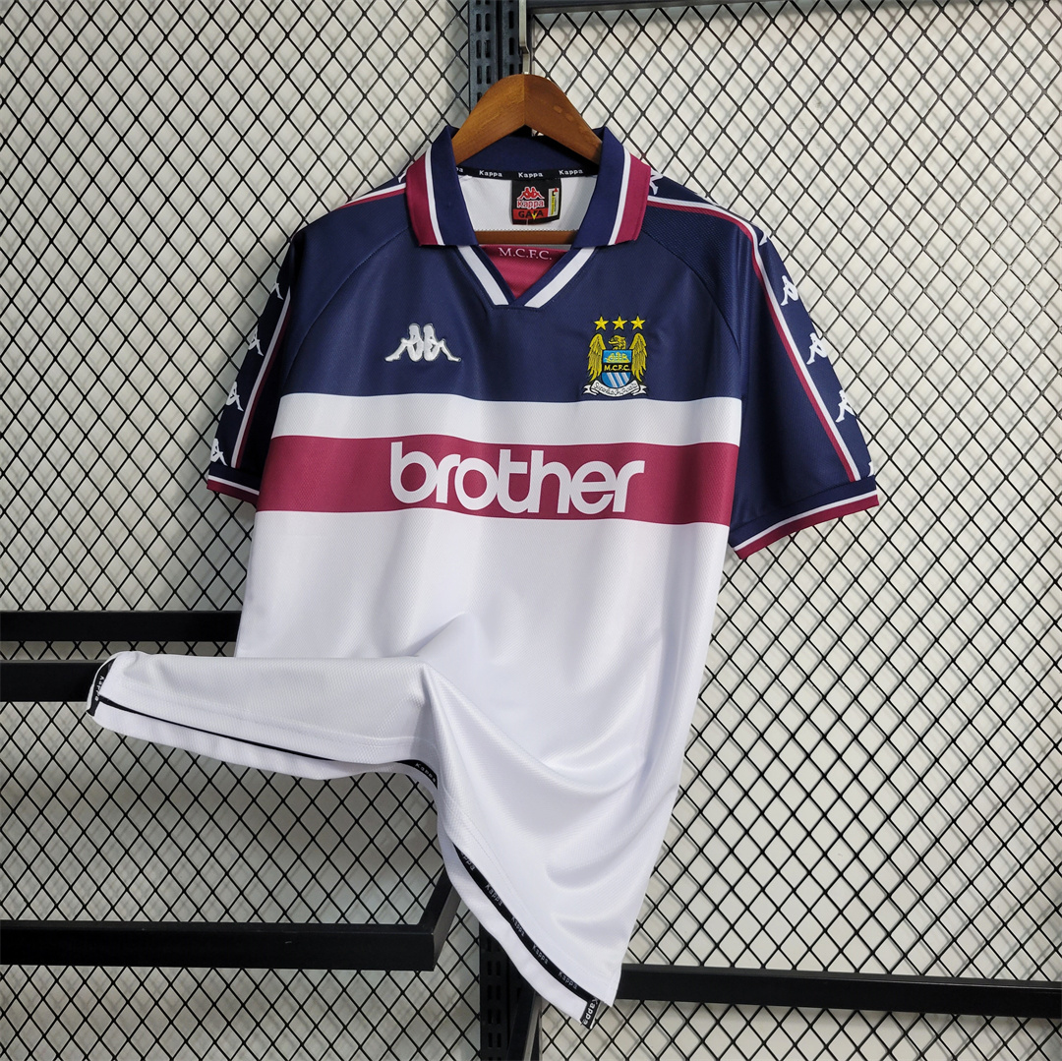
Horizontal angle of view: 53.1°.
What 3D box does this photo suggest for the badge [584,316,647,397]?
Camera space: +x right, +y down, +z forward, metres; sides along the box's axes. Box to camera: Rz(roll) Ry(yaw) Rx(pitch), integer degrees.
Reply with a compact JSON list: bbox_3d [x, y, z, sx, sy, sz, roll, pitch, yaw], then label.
[{"bbox_3d":[0.078,-0.161,0.980,0.059,0.076,0.005,1,-2,12],"label":"badge"}]

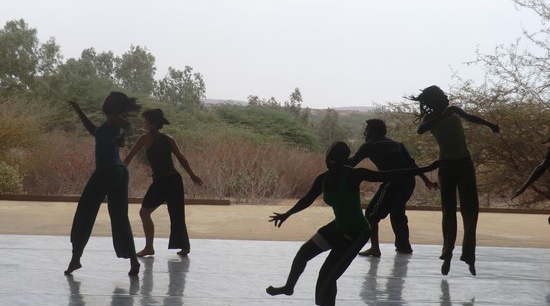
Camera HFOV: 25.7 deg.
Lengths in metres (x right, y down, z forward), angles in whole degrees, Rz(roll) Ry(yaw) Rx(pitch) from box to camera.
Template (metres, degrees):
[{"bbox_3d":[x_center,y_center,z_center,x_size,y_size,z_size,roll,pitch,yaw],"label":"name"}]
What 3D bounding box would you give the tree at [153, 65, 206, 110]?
[{"bbox_3d":[-3.960,-1.600,50.000,2.500,4.100,2.500,1,2,0],"label":"tree"}]

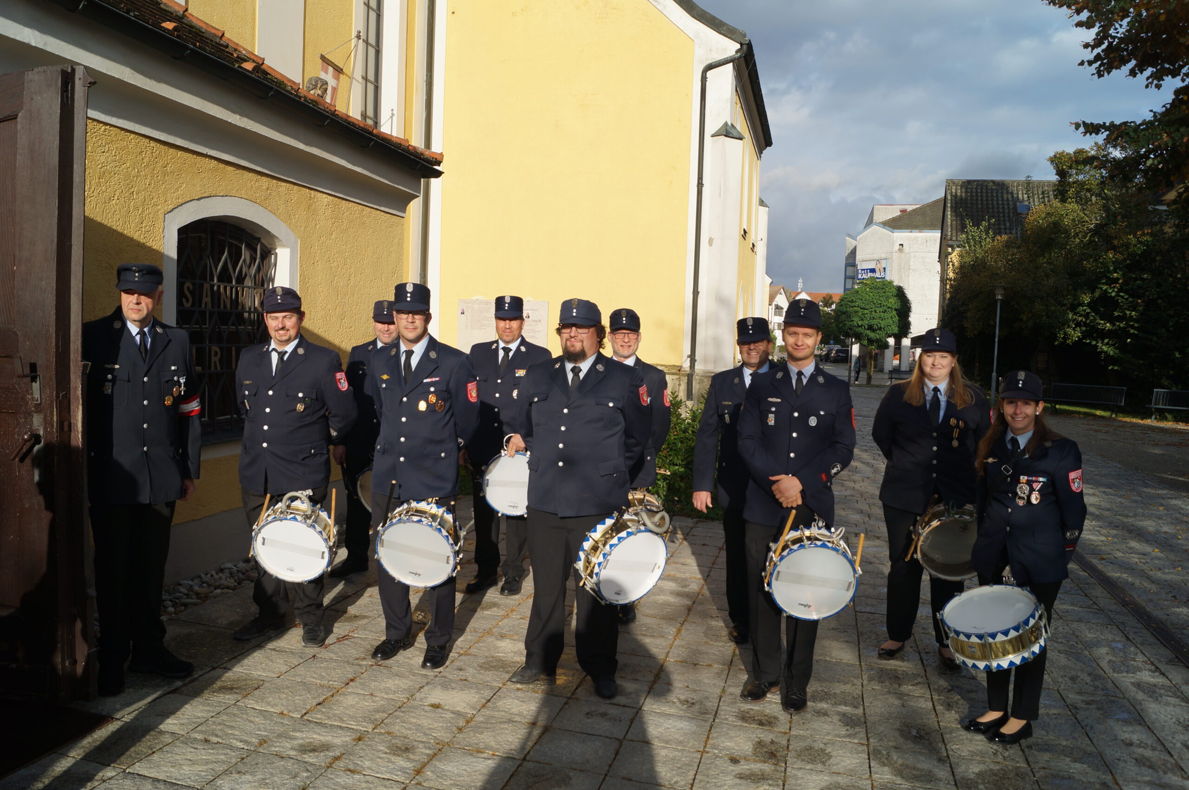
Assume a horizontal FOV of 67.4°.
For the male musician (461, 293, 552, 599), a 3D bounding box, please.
[{"bbox_3d":[-0.539,0.298,5.716,0.550,1.872,0.400,3,3,10],"label":"male musician"}]

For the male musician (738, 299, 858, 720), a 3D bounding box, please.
[{"bbox_3d":[0.943,0.501,4.180,0.550,1.870,0.420,3,3,14],"label":"male musician"}]

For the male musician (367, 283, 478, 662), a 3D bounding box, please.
[{"bbox_3d":[-0.867,0.400,4.481,0.570,1.875,0.400,3,4,17],"label":"male musician"}]

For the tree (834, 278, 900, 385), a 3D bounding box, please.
[{"bbox_3d":[15.967,-3.718,52.000,3.800,6.200,3.800,2,3,0],"label":"tree"}]

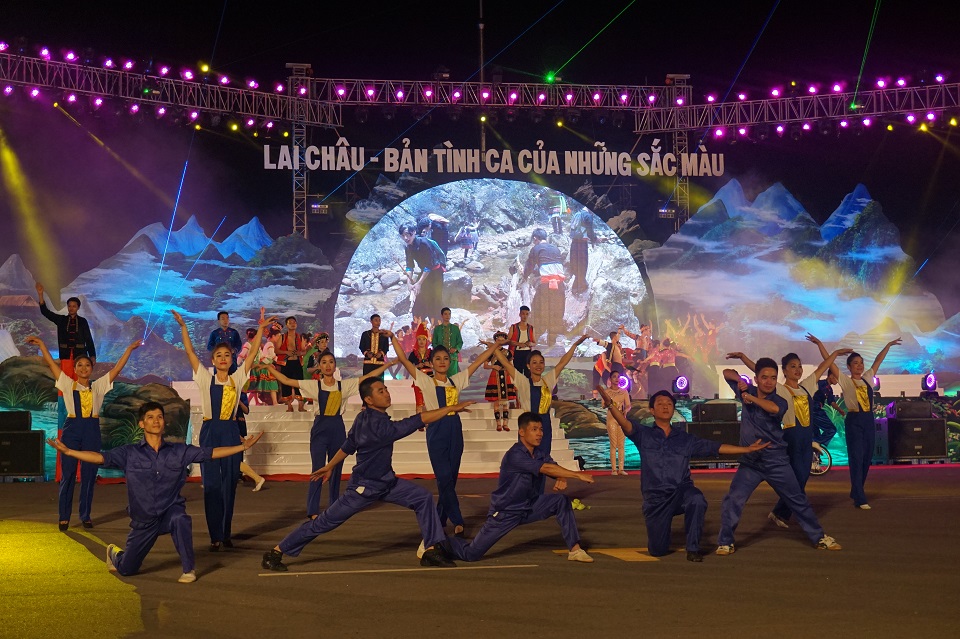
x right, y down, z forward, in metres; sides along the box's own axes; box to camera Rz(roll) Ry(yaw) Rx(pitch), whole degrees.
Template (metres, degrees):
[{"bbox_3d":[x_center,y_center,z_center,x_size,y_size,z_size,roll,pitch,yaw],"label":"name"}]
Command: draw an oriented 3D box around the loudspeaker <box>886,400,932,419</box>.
[{"bbox_3d":[7.525,1.580,27.050,0.630,0.300,0.480,0,-3,-5],"label":"loudspeaker"}]

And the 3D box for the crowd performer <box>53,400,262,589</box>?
[{"bbox_3d":[-2.193,1.137,10.350,1.380,1.160,0.780,0,-3,-13],"label":"crowd performer"}]

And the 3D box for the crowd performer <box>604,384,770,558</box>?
[{"bbox_3d":[1.461,1.102,11.100,1.120,1.200,0.780,0,-3,-7],"label":"crowd performer"}]

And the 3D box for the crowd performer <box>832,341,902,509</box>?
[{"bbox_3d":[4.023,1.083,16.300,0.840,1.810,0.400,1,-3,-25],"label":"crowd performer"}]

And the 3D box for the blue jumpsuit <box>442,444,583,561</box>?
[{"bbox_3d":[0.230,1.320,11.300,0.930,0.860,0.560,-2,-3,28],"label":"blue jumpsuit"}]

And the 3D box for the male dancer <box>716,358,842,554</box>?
[{"bbox_3d":[2.269,1.024,11.750,0.900,1.470,0.580,0,-3,-4],"label":"male dancer"}]

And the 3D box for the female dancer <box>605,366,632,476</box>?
[{"bbox_3d":[2.144,1.604,24.100,0.430,1.620,0.330,0,-3,-14],"label":"female dancer"}]

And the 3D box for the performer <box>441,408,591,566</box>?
[{"bbox_3d":[0.195,1.190,10.950,1.080,1.050,0.650,-3,-4,37],"label":"performer"}]

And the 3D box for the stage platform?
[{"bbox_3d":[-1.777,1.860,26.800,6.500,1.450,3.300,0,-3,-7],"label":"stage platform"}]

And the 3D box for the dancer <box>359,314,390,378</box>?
[{"bbox_3d":[-1.829,0.763,26.800,0.540,1.690,0.360,0,-3,-3],"label":"dancer"}]

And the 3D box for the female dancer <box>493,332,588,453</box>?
[{"bbox_3d":[0.539,1.031,14.750,0.930,1.780,0.400,1,-3,-25],"label":"female dancer"}]

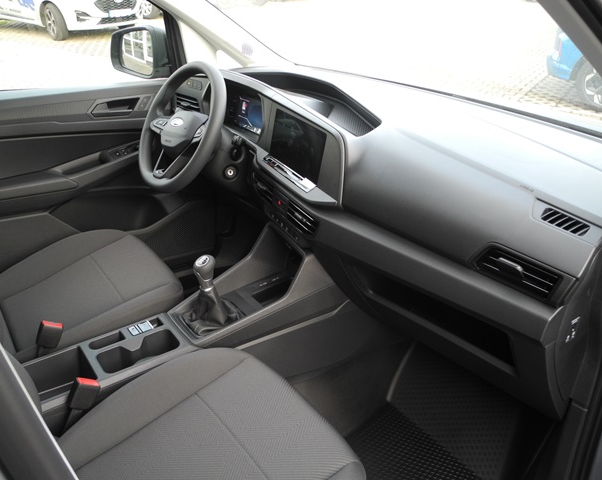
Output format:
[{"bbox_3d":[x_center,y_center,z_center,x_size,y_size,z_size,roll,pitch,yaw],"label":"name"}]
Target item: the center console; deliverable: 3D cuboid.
[{"bbox_3d":[-0.272,0.228,1.277,0.860,0.370,0.250,-19,37,-36],"label":"center console"}]

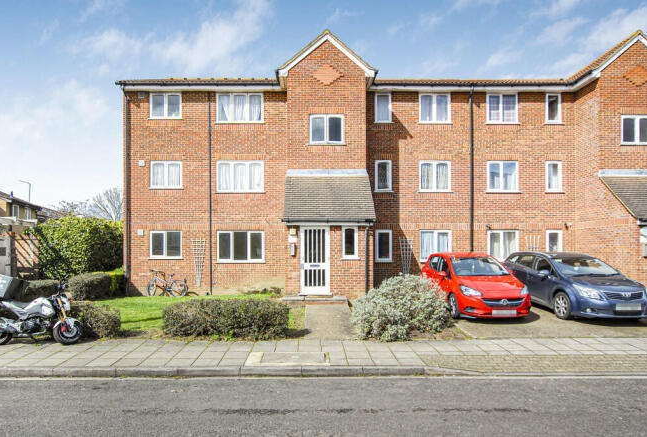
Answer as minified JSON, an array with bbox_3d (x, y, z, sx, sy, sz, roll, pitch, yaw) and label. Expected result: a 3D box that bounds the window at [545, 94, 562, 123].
[{"bbox_3d":[8.751,-4.162,15.150,0.626,1.157,0.110,0,-1,0],"label":"window"}]

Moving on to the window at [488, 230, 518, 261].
[{"bbox_3d":[6.743,1.029,14.950,1.180,1.180,0.100,0,0,0],"label":"window"}]

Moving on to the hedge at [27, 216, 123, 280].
[{"bbox_3d":[-10.677,1.442,17.200,4.000,2.850,2.400,0,-1,0],"label":"hedge"}]

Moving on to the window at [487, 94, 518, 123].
[{"bbox_3d":[6.710,-4.116,14.950,1.190,1.160,0.100,0,0,0],"label":"window"}]

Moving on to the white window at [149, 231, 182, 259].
[{"bbox_3d":[-5.965,1.009,15.150,1.236,1.077,0.110,0,-1,0],"label":"white window"}]

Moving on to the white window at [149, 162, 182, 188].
[{"bbox_3d":[-5.768,-1.585,14.691,1.195,1.052,0.120,0,0,-1],"label":"white window"}]

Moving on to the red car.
[{"bbox_3d":[3.870,1.660,10.750,1.820,1.480,4.020,0,0,-4],"label":"red car"}]

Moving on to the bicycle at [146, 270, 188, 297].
[{"bbox_3d":[-5.600,2.330,14.300,1.560,1.000,0.550,0,0,3],"label":"bicycle"}]

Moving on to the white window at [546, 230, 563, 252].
[{"bbox_3d":[8.615,1.027,14.863,0.614,1.183,0.120,0,0,-1],"label":"white window"}]

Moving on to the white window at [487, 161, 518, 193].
[{"bbox_3d":[6.736,-1.549,14.950,1.190,1.180,0.100,0,0,0],"label":"white window"}]

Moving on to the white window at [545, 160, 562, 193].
[{"bbox_3d":[8.754,-1.583,15.150,0.633,1.195,0.110,0,-1,0],"label":"white window"}]

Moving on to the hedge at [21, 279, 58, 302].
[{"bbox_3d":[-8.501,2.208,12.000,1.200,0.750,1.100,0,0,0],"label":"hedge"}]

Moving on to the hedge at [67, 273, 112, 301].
[{"bbox_3d":[-7.400,2.250,12.800,0.750,0.800,1.450,0,0,0],"label":"hedge"}]

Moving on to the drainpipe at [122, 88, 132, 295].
[{"bbox_3d":[-7.300,-1.004,14.850,0.100,7.680,0.120,0,0,0],"label":"drainpipe"}]

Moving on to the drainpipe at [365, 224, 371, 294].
[{"bbox_3d":[1.326,1.251,11.900,0.100,2.150,0.110,0,0,0],"label":"drainpipe"}]

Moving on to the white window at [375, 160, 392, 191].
[{"bbox_3d":[2.294,-1.608,15.150,0.645,1.183,0.110,0,-1,0],"label":"white window"}]

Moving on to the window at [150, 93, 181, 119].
[{"bbox_3d":[-5.790,-4.128,14.691,1.180,0.960,0.120,0,0,-1],"label":"window"}]

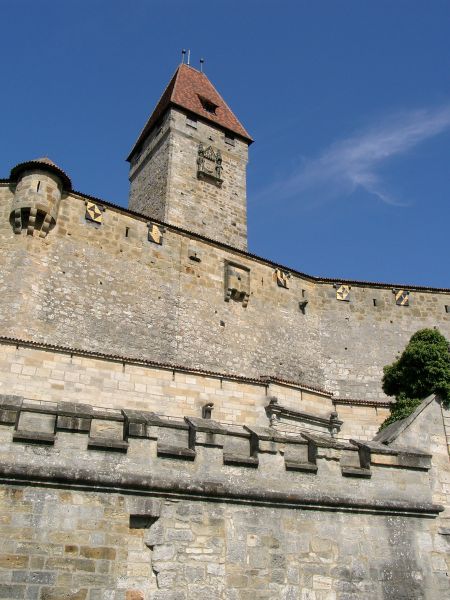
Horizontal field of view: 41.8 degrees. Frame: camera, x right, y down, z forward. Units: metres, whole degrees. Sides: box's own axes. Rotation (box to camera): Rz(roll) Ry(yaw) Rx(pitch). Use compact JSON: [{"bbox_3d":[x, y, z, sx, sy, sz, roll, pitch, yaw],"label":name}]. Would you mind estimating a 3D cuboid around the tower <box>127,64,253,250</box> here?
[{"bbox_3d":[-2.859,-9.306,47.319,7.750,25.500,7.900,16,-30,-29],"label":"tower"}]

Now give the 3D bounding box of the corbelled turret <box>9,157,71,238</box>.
[{"bbox_3d":[-9.318,-5.259,29.497,3.100,5.050,3.000,10,-28,-18],"label":"corbelled turret"}]

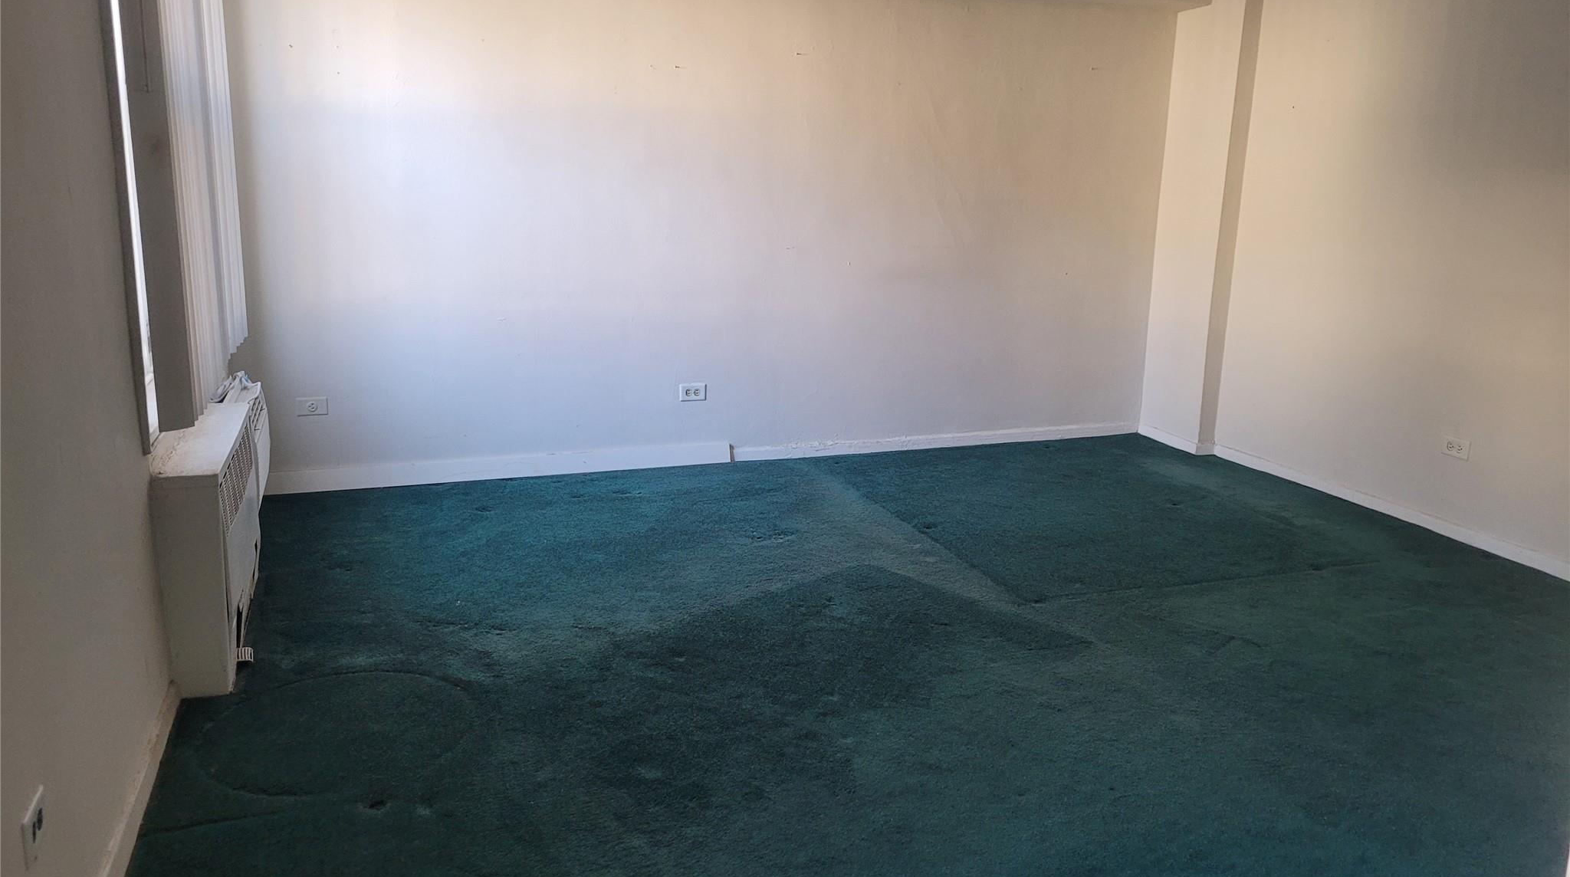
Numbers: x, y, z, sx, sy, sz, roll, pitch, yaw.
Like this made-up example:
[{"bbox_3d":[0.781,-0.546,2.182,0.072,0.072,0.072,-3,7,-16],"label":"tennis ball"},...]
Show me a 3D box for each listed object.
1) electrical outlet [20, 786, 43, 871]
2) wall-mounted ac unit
[{"bbox_3d":[-1.105,0.570,1.738,0.007,0.071,0.114,-3,14,-19],"label":"electrical outlet"},{"bbox_3d":[-1.602,0.238,3.369,0.164,0.594,1.126,-3,14,-19],"label":"wall-mounted ac unit"}]

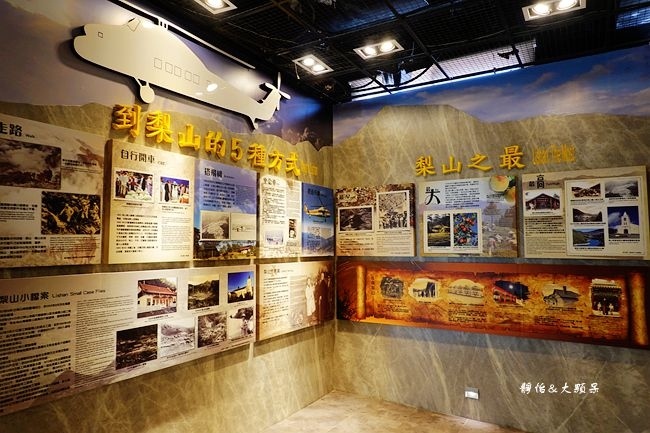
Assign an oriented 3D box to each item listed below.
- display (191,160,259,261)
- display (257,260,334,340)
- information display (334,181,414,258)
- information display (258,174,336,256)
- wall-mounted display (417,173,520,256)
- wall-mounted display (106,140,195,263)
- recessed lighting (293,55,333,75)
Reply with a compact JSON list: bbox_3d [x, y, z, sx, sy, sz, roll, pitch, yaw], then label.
[{"bbox_3d":[-0.748,-0.029,3.330,0.045,0.713,0.631,-2,-4,32],"label":"display"},{"bbox_3d":[-0.236,0.749,4.101,0.045,0.627,1.241,-2,-4,32],"label":"display"},{"bbox_3d":[0.513,0.048,4.444,0.890,0.724,0.045,-2,-4,32],"label":"information display"},{"bbox_3d":[-0.237,0.035,4.143,0.045,0.710,1.241,-2,-4,32],"label":"information display"},{"bbox_3d":[1.295,0.018,3.955,0.862,0.715,0.045,-2,-4,32],"label":"wall-mounted display"},{"bbox_3d":[-1.095,-0.067,2.767,0.055,0.717,0.606,-2,-4,32],"label":"wall-mounted display"},{"bbox_3d":[-0.095,-1.320,3.701,0.199,0.080,0.360,-2,-4,32],"label":"recessed lighting"}]

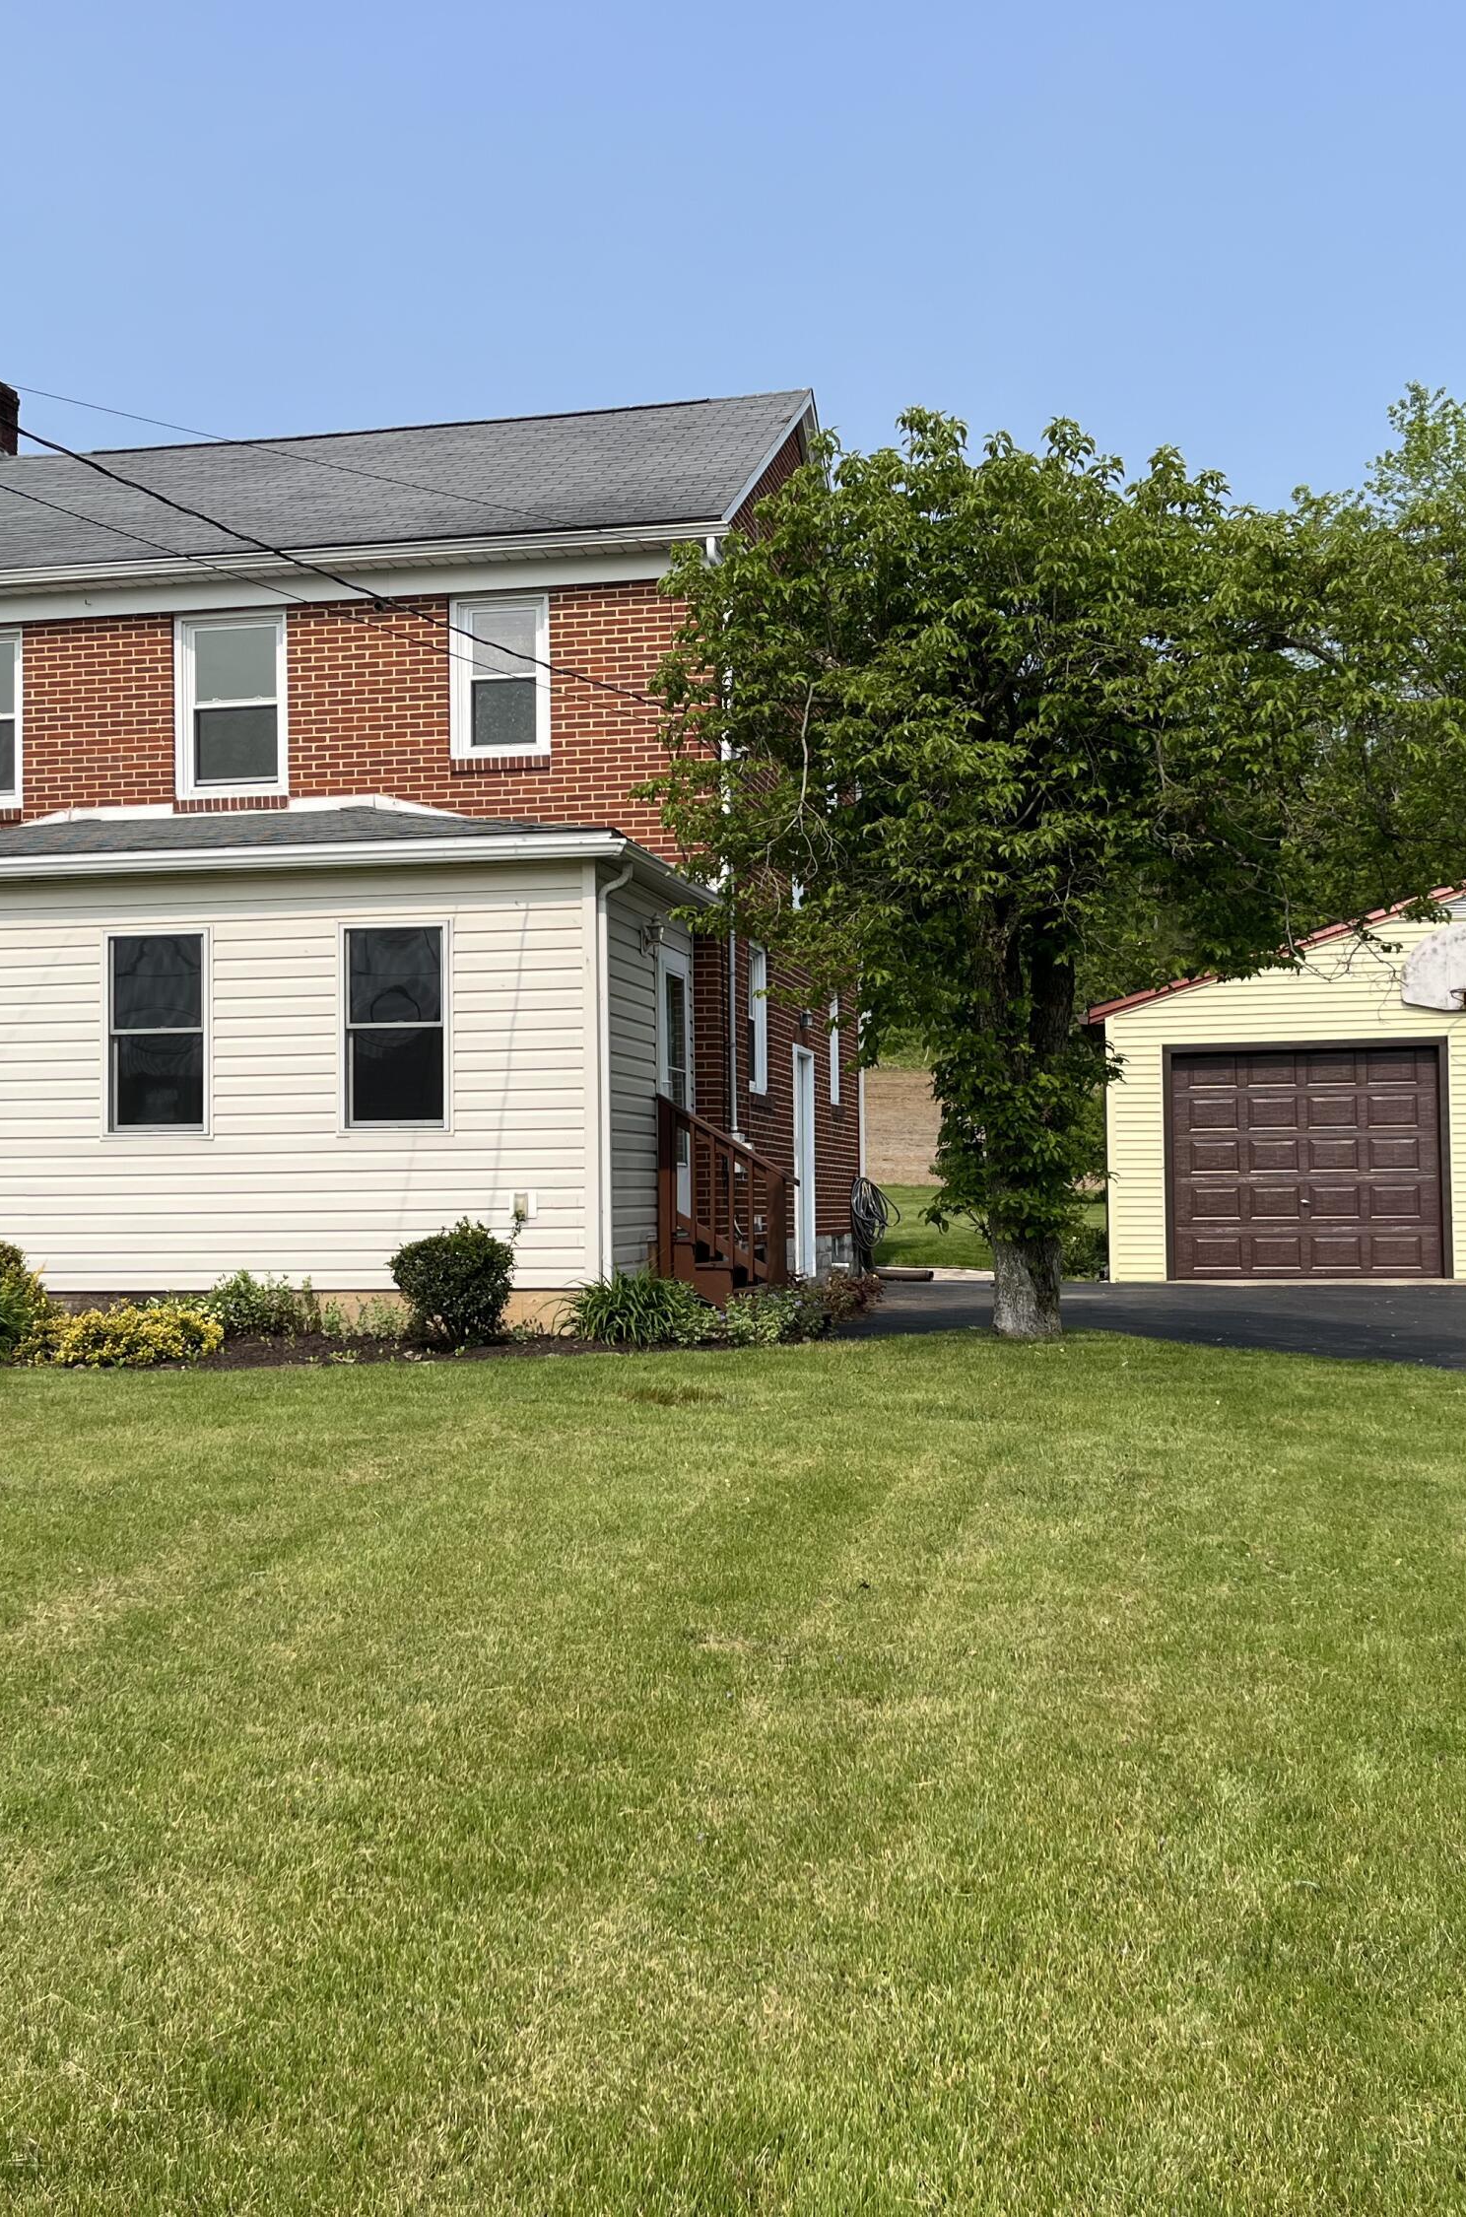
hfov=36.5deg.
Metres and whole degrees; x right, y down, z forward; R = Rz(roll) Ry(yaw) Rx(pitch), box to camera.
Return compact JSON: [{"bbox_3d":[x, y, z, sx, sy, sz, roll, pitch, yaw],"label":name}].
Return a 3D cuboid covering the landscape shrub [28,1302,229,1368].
[{"bbox_3d":[-3.659,1.352,13.350,1.223,0.369,0.800,-1,-2,11],"label":"landscape shrub"}]

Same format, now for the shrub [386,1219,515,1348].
[{"bbox_3d":[-1.668,1.050,13.200,0.741,0.727,0.720,-1,-2,10],"label":"shrub"}]

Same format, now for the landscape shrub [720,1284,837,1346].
[{"bbox_3d":[0.270,1.203,13.000,0.690,0.358,0.600,-1,-2,10],"label":"landscape shrub"}]

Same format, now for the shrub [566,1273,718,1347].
[{"bbox_3d":[-0.559,1.230,13.600,0.942,0.423,0.800,-1,-2,11],"label":"shrub"}]

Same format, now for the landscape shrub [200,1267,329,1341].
[{"bbox_3d":[-2.939,1.219,13.850,0.803,0.425,0.600,-1,-2,11],"label":"landscape shrub"}]

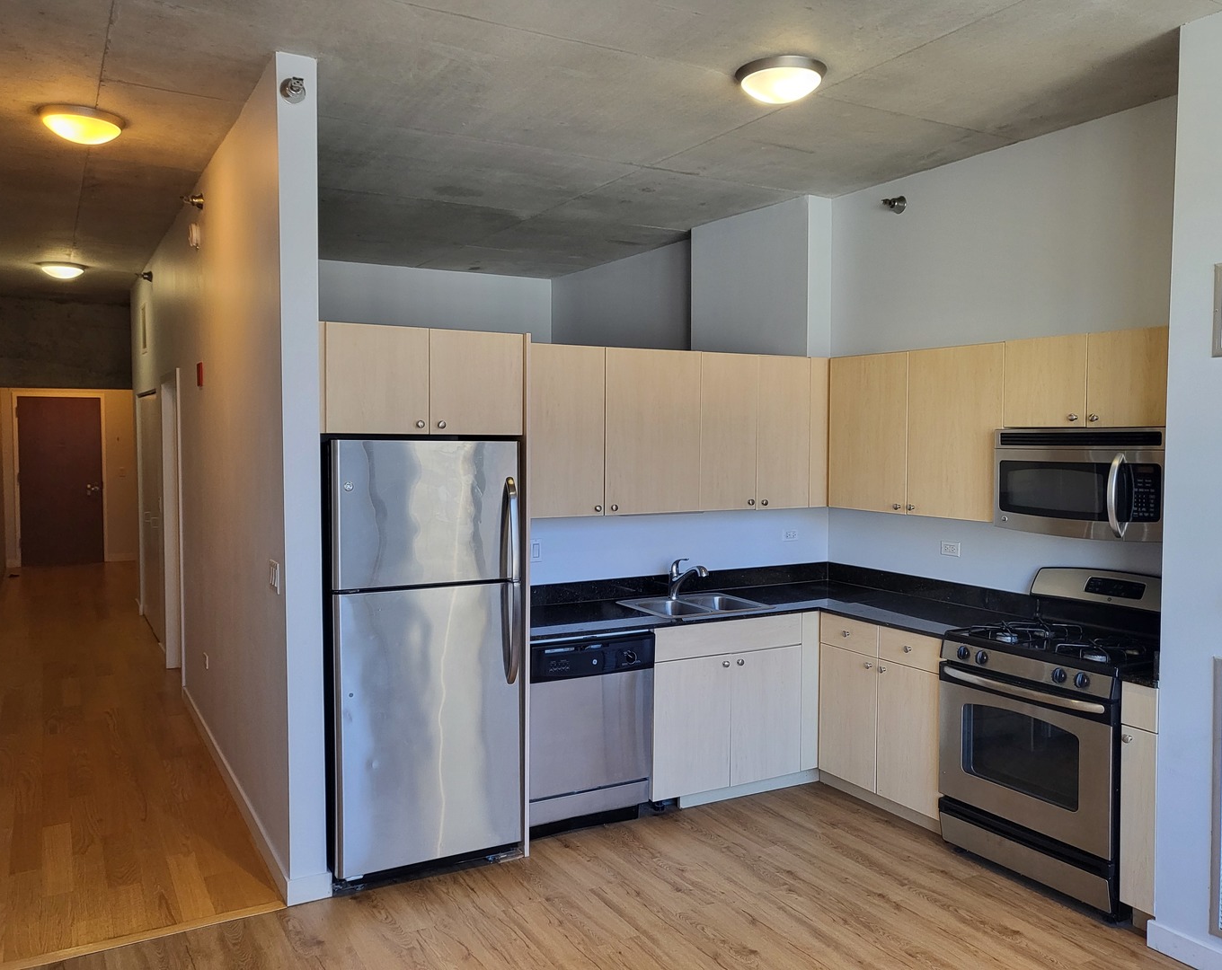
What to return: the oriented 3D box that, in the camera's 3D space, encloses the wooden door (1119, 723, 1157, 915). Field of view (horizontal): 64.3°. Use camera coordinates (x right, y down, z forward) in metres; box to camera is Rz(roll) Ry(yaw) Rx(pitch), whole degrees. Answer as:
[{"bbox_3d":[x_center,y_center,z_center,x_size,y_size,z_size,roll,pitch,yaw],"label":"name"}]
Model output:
[{"bbox_3d":[1.812,1.145,3.330,0.020,0.625,0.129,-1,3,-29],"label":"wooden door"}]

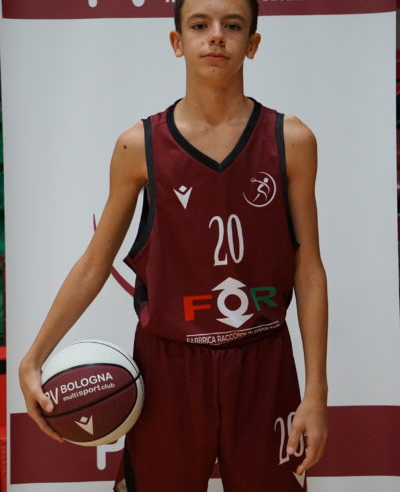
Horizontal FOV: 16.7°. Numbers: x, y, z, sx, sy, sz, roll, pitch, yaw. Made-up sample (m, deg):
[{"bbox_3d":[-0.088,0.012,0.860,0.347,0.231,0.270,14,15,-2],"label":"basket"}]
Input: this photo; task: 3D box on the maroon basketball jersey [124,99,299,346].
[{"bbox_3d":[0.025,-0.050,2.890,0.350,0.530,0.245,-1,2,-8],"label":"maroon basketball jersey"}]

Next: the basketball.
[{"bbox_3d":[-0.223,0.306,2.830,0.220,0.220,0.220,-1,2,0],"label":"basketball"}]

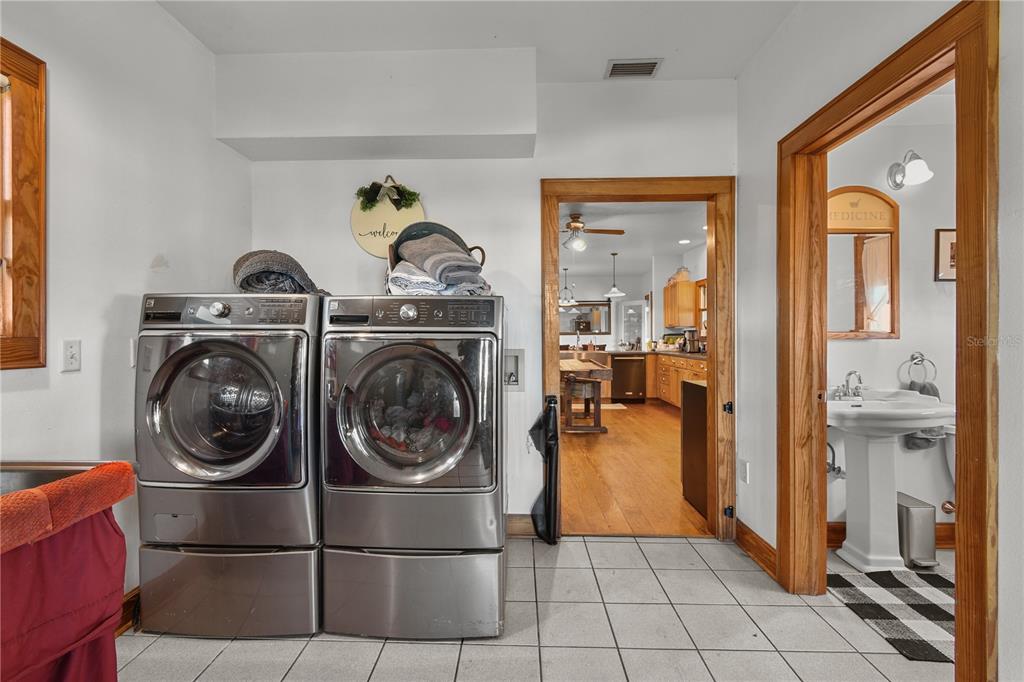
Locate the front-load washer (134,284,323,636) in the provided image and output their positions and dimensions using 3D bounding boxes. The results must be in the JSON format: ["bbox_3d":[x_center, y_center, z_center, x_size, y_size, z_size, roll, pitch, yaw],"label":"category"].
[{"bbox_3d":[-1.141,0.507,2.128,0.740,1.380,0.800,0,0,1],"label":"front-load washer"}]

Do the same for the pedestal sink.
[{"bbox_3d":[1.975,0.736,2.180,0.680,0.930,0.540,0,0,1],"label":"pedestal sink"}]

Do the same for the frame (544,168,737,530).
[{"bbox_3d":[0.755,0.111,2.616,1.155,2.168,0.150,0,0,1],"label":"frame"}]

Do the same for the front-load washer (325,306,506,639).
[{"bbox_3d":[-0.390,0.508,2.113,0.735,1.380,0.800,0,0,1],"label":"front-load washer"}]

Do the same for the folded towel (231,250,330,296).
[{"bbox_3d":[-1.072,-0.309,2.010,0.370,0.200,0.310,0,0,1],"label":"folded towel"}]

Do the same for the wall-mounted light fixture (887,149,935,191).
[{"bbox_3d":[2.211,-0.956,2.347,0.155,0.195,0.190,0,0,1],"label":"wall-mounted light fixture"}]

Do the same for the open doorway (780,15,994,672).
[{"bbox_3d":[1.385,0.112,1.647,0.160,2.184,0.960,0,0,1],"label":"open doorway"}]

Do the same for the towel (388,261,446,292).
[{"bbox_3d":[-0.433,-0.294,1.977,0.250,0.140,0.270,0,0,1],"label":"towel"}]

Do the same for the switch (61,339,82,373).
[{"bbox_3d":[-1.596,0.054,1.545,0.015,0.115,0.070,0,0,1],"label":"switch"}]

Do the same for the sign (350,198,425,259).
[{"bbox_3d":[-0.746,-0.716,2.566,0.440,0.440,0.025,0,0,1],"label":"sign"}]

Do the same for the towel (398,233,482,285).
[{"bbox_3d":[-0.333,-0.379,1.984,0.370,0.225,0.280,0,0,1],"label":"towel"}]

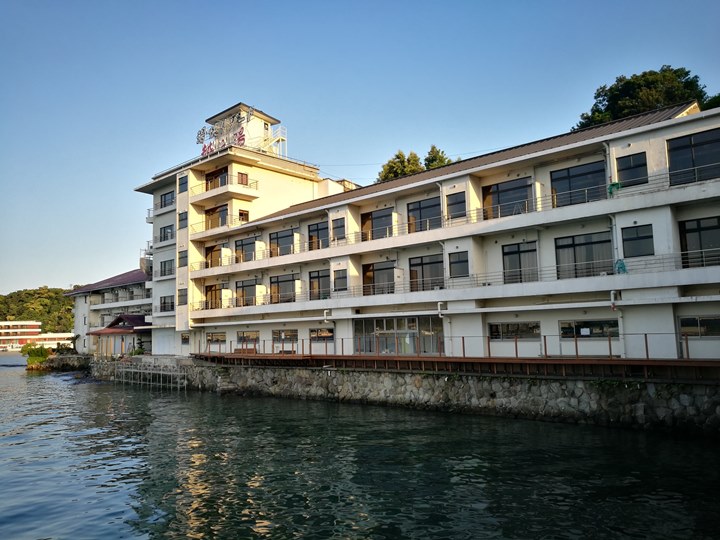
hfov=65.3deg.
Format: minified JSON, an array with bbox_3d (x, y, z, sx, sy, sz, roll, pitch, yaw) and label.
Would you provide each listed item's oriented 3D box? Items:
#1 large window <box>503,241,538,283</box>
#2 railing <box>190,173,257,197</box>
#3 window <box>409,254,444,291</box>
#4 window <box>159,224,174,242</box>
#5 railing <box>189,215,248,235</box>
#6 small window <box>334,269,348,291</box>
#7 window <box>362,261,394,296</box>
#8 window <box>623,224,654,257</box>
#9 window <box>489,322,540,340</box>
[{"bbox_3d":[7.589,-0.231,26.575,1.740,2.066,0.120,-7,-8,42],"label":"large window"},{"bbox_3d":[-10.601,-6.231,43.751,5.173,0.761,2.700,-7,-8,42],"label":"railing"},{"bbox_3d":[3.658,0.296,30.144,2.408,2.016,0.120,-7,-8,42],"label":"window"},{"bbox_3d":[-16.834,-3.134,49.044,2.284,1.262,0.120,-7,-8,42],"label":"window"},{"bbox_3d":[-10.611,-3.280,43.324,5.173,0.845,2.400,-7,-8,42],"label":"railing"},{"bbox_3d":[-1.134,0.637,33.387,1.043,1.215,0.120,-7,-8,42],"label":"small window"},{"bbox_3d":[1.125,0.618,32.445,2.527,2.021,0.120,-7,-8,42],"label":"window"},{"bbox_3d":[11.062,-1.122,22.324,1.120,1.196,0.120,-7,-8,42],"label":"window"},{"bbox_3d":[7.252,2.918,26.431,2.658,0.875,0.120,-7,-8,42],"label":"window"}]

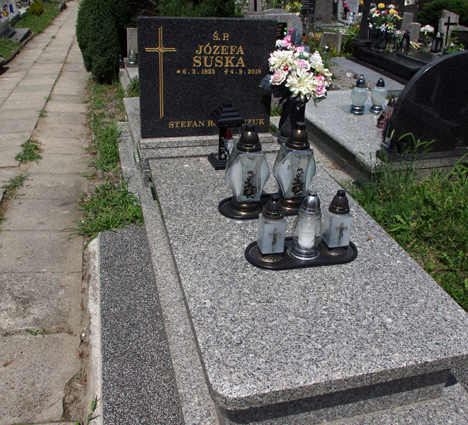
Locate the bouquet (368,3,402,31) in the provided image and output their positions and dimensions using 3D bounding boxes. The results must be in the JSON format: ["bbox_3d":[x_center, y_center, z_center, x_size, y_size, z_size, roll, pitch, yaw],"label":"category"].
[{"bbox_3d":[2.054,-2.644,6.500,0.400,0.380,0.360,-4,27,-16],"label":"bouquet"}]

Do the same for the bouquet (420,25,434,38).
[{"bbox_3d":[4.239,-3.965,10.503,0.310,0.300,0.290,11,27,18],"label":"bouquet"}]

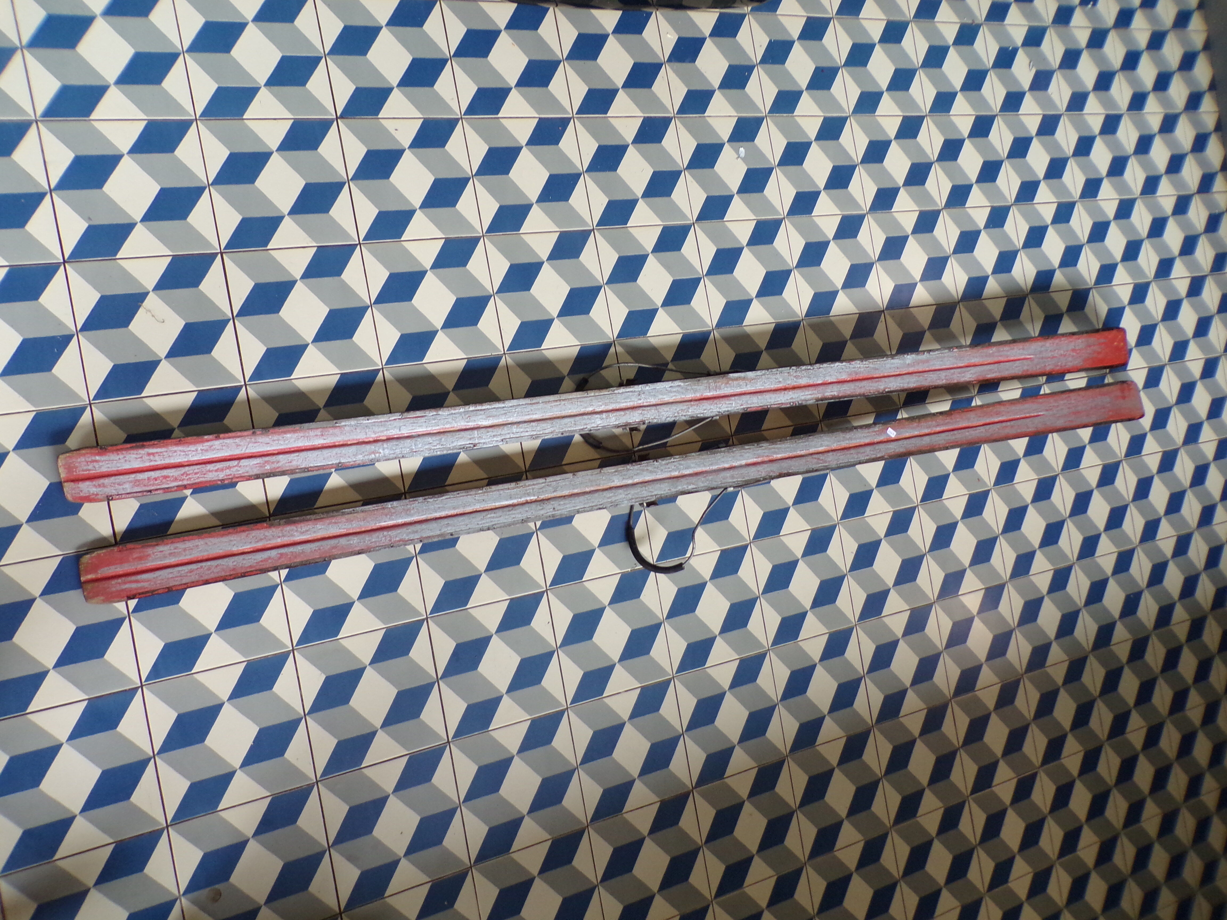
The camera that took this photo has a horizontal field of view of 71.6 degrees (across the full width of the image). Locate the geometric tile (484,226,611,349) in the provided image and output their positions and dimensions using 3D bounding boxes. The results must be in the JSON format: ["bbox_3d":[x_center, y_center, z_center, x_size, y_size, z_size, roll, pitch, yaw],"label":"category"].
[{"bbox_3d":[-0.107,-0.292,1.460,0.198,0.012,0.198,-10,90,-22],"label":"geometric tile"}]

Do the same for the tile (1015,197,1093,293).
[{"bbox_3d":[0.983,-0.482,1.916,0.200,0.015,0.200,-10,90,-22],"label":"tile"}]

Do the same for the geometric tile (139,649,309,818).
[{"bbox_3d":[-0.553,0.396,1.232,0.198,0.012,0.198,-10,90,-22],"label":"geometric tile"}]

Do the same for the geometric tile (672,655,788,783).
[{"bbox_3d":[0.210,0.467,1.538,0.199,0.012,0.199,-10,90,-22],"label":"geometric tile"}]

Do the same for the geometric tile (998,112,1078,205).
[{"bbox_3d":[0.952,-0.677,1.913,0.200,0.010,0.200,-10,90,-22],"label":"geometric tile"}]

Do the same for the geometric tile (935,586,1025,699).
[{"bbox_3d":[0.758,0.371,1.764,0.199,0.012,0.199,-10,90,-22],"label":"geometric tile"}]

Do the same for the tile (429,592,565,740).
[{"bbox_3d":[-0.189,0.333,1.387,0.199,0.012,0.199,-10,90,-22],"label":"tile"}]

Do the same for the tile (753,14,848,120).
[{"bbox_3d":[0.370,-0.779,1.686,0.200,0.010,0.200,-10,90,-22],"label":"tile"}]

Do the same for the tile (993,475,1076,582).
[{"bbox_3d":[0.905,0.142,1.841,0.200,0.012,0.200,-10,90,-22],"label":"tile"}]

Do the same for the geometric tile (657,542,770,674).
[{"bbox_3d":[0.180,0.267,1.538,0.198,0.012,0.198,-10,90,-22],"label":"geometric tile"}]

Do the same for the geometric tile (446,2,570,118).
[{"bbox_3d":[-0.178,-0.684,1.462,0.199,0.012,0.199,-10,90,-22],"label":"geometric tile"}]

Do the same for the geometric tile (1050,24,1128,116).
[{"bbox_3d":[1.100,-0.906,1.988,0.199,0.012,0.199,-10,90,-22],"label":"geometric tile"}]

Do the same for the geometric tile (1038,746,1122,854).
[{"bbox_3d":[1.008,0.733,1.842,0.200,0.012,0.200,-10,90,-22],"label":"geometric tile"}]

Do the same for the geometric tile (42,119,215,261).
[{"bbox_3d":[-0.690,-0.391,1.229,0.200,0.015,0.200,-10,90,-22],"label":"geometric tile"}]

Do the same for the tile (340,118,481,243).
[{"bbox_3d":[-0.326,-0.455,1.387,0.199,0.012,0.199,-10,90,-22],"label":"tile"}]

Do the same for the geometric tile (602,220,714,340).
[{"bbox_3d":[0.073,-0.322,1.537,0.199,0.012,0.199,-10,90,-22],"label":"geometric tile"}]

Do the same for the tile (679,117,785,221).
[{"bbox_3d":[0.220,-0.550,1.610,0.198,0.012,0.198,-10,90,-22],"label":"tile"}]

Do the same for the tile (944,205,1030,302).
[{"bbox_3d":[0.803,-0.448,1.838,0.200,0.010,0.200,-10,90,-22],"label":"tile"}]

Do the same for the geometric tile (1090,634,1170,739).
[{"bbox_3d":[1.156,0.504,1.918,0.200,0.012,0.200,-10,90,-22],"label":"geometric tile"}]

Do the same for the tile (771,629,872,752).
[{"bbox_3d":[0.393,0.434,1.613,0.200,0.012,0.200,-10,90,-22],"label":"tile"}]

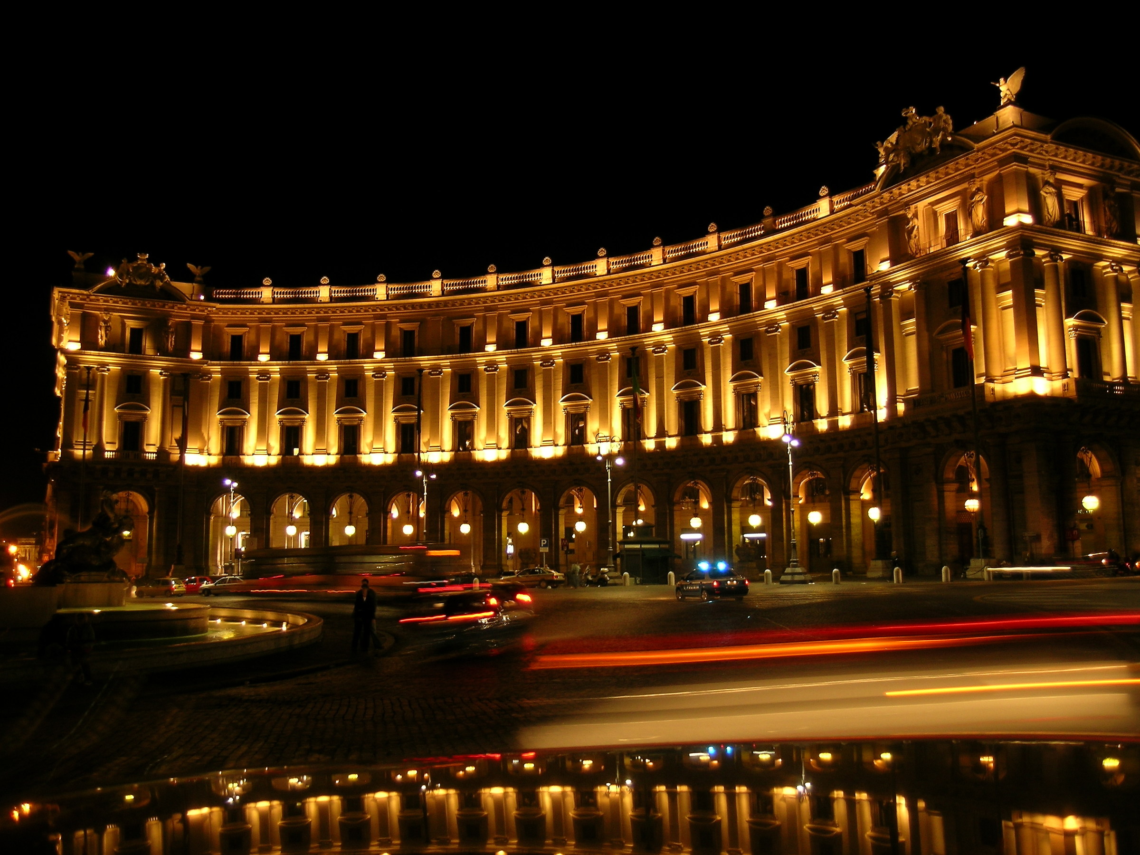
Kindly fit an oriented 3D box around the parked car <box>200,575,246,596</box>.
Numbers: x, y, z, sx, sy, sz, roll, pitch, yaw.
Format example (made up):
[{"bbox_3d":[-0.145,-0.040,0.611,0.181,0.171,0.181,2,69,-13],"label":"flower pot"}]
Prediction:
[{"bbox_3d":[-25.259,11.757,75.500,4.250,1.420,1.700,-1,-7,6],"label":"parked car"}]

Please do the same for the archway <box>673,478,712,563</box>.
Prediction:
[{"bbox_3d":[11.204,8.915,91.121,4.150,8.560,1.300,-7,-9,40],"label":"archway"}]

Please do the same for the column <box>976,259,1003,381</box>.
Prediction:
[{"bbox_3d":[27.339,-6.997,66.358,0.950,8.310,1.000,3,-8,-29],"label":"column"}]

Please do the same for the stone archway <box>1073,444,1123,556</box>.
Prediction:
[{"bbox_3d":[33.373,5.240,65.234,4.340,8.560,1.300,2,-8,-23],"label":"stone archway"}]

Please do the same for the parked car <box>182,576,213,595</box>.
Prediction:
[{"bbox_3d":[-28.796,12.135,78.500,3.750,1.430,1.620,-1,-7,6],"label":"parked car"}]

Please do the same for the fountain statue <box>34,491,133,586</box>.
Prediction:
[{"bbox_3d":[-12.418,2.829,26.047,2.150,2.360,1.400,-2,-7,7],"label":"fountain statue"}]

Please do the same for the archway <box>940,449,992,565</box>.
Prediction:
[{"bbox_3d":[28.226,5.854,72.246,1.200,8.306,4.070,4,-8,-30],"label":"archway"}]

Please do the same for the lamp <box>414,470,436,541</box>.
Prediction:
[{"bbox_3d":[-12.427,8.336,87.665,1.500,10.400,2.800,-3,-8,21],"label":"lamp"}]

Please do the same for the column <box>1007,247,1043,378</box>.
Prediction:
[{"bbox_3d":[27.775,-7.114,62.216,1.200,8.160,1.200,3,-8,-26],"label":"column"}]

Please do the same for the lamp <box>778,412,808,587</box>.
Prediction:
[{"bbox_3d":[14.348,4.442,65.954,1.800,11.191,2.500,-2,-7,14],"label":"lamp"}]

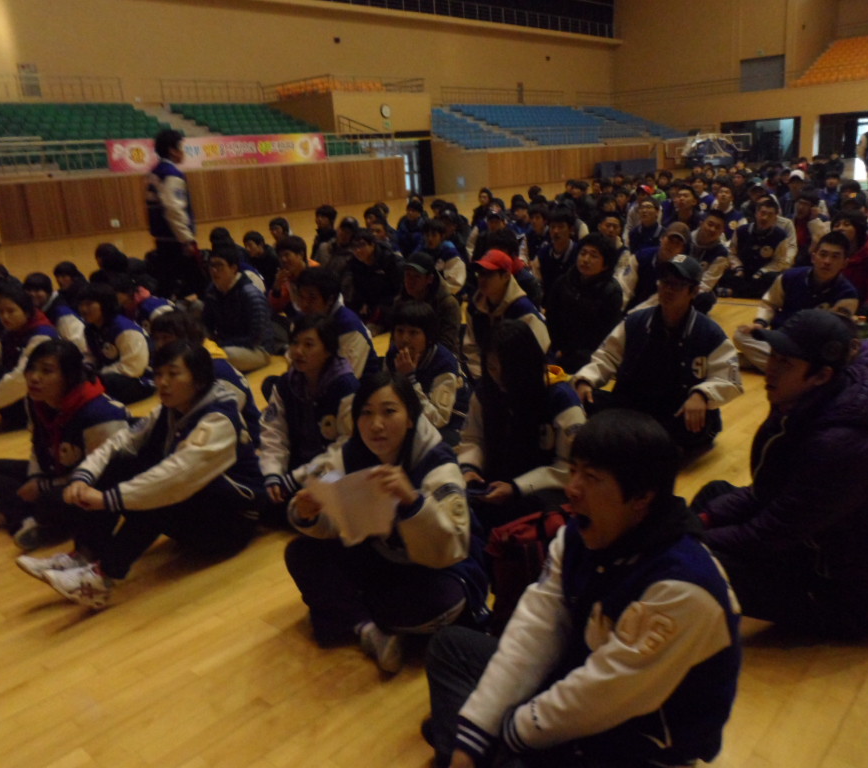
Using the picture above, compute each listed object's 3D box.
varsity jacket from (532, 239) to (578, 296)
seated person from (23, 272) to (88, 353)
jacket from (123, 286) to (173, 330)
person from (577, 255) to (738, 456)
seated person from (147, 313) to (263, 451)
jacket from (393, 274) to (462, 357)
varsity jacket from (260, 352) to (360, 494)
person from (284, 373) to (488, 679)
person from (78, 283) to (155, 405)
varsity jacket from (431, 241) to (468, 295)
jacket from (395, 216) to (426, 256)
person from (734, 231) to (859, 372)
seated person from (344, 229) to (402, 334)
[{"bbox_3d":[1.140,-1.050,7.100,0.550,0.590,0.430,5,18,29],"label":"varsity jacket"},{"bbox_3d":[-2.803,-0.431,5.650,0.580,0.800,0.600,3,17,25],"label":"seated person"},{"bbox_3d":[-1.739,-0.230,4.684,0.480,0.540,0.420,11,22,43],"label":"jacket"},{"bbox_3d":[1.069,-0.163,3.613,0.780,0.840,0.700,2,17,19],"label":"person"},{"bbox_3d":[-1.057,0.079,3.324,0.600,0.800,0.680,10,21,38],"label":"seated person"},{"bbox_3d":[-0.038,-0.216,4.283,0.550,0.610,0.440,9,20,36],"label":"jacket"},{"bbox_3d":[-0.443,0.199,3.002,0.530,0.570,0.440,3,17,21],"label":"varsity jacket"},{"bbox_3d":[-0.086,0.357,2.247,0.620,0.820,0.600,4,18,25],"label":"person"},{"bbox_3d":[-2.043,-0.193,4.688,0.570,0.800,0.660,9,21,39],"label":"person"},{"bbox_3d":[0.086,-0.973,7.000,0.540,0.600,0.450,8,20,36],"label":"varsity jacket"},{"bbox_3d":[-0.291,-1.912,10.400,0.530,0.620,0.450,2,17,22],"label":"jacket"},{"bbox_3d":[2.192,-0.520,4.676,0.740,0.800,0.720,8,20,36],"label":"person"},{"bbox_3d":[-0.537,-0.874,6.500,0.580,0.830,0.650,8,20,36],"label":"seated person"}]

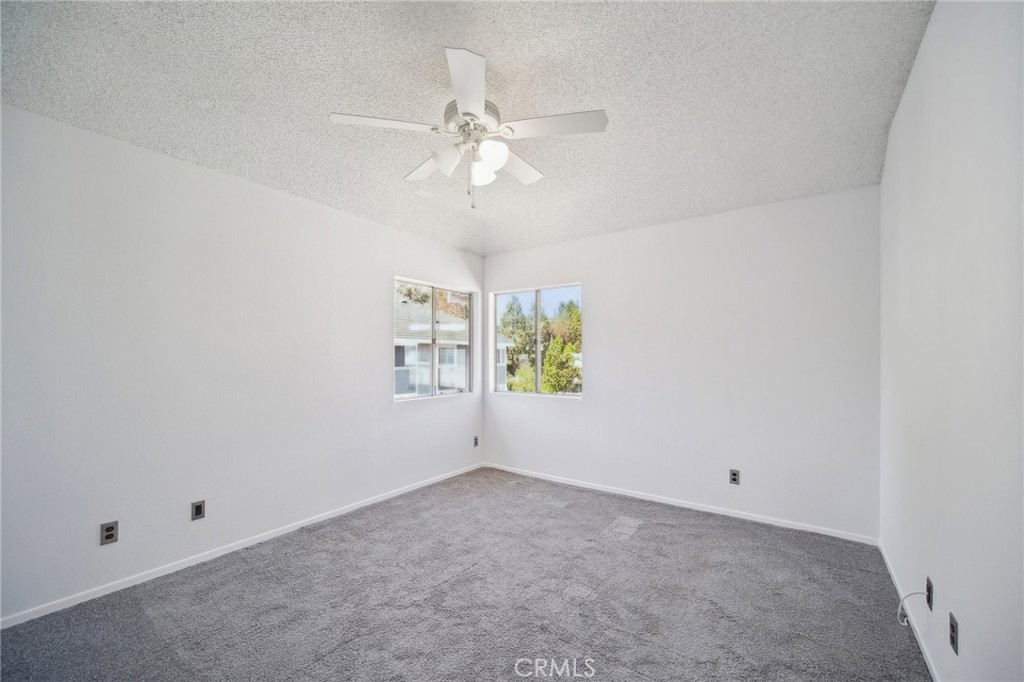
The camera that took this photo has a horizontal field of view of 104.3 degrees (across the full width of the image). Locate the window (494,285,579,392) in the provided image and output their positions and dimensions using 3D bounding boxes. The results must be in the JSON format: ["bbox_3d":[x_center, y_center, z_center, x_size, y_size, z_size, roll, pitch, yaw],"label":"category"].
[{"bbox_3d":[0.268,-0.002,4.517,1.162,1.167,0.080,0,-1,36],"label":"window"}]

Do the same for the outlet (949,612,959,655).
[{"bbox_3d":[1.589,1.051,1.430,0.010,0.116,0.072,0,-1,36],"label":"outlet"}]

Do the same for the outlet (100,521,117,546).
[{"bbox_3d":[-2.304,1.101,2.280,0.010,0.116,0.072,0,-1,36],"label":"outlet"}]

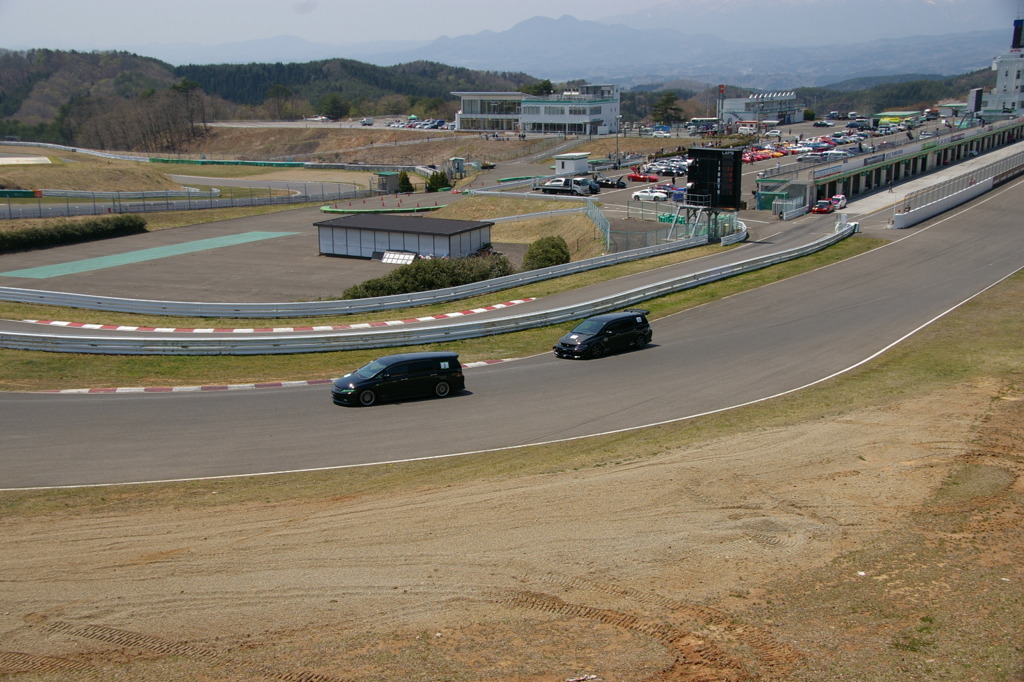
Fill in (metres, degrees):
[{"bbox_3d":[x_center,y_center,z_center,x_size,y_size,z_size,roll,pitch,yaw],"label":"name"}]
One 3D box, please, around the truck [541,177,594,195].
[{"bbox_3d":[6.472,-20.295,147.214,6.900,2.350,2.100,6,15,24],"label":"truck"}]

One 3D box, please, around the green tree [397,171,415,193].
[{"bbox_3d":[-14.928,-22.396,159.647,2.200,2.900,2.200,-1,14,0],"label":"green tree"}]

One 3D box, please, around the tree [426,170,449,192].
[{"bbox_3d":[-10.356,-22.495,159.647,3.100,2.900,2.700,-1,14,0],"label":"tree"}]

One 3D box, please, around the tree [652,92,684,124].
[{"bbox_3d":[42.745,-63.114,308.868,9.300,9.300,8.500,-1,14,0],"label":"tree"}]

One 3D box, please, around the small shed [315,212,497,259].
[{"bbox_3d":[-11.162,-10.601,118.220,16.821,3.062,8.455,7,16,28],"label":"small shed"}]

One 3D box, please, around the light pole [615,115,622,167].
[{"bbox_3d":[18.129,-34.347,193.953,1.300,8.600,0.500,-5,15,-16],"label":"light pole"}]

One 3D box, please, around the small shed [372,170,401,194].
[{"bbox_3d":[-17.600,-22.278,159.659,2.600,2.800,2.600,11,18,39],"label":"small shed"}]

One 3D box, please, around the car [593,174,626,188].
[{"bbox_3d":[13.486,-21.660,154.842,4.400,1.300,1.850,4,15,17],"label":"car"}]

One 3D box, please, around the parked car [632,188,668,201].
[{"bbox_3d":[16.920,-17.977,139.344,4.350,1.280,1.780,3,15,14],"label":"parked car"}]

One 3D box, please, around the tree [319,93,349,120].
[{"bbox_3d":[-61.262,-80.097,388.831,9.800,9.600,9.500,-1,14,0],"label":"tree"}]

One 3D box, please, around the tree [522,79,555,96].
[{"bbox_3d":[7.218,-68.172,323.417,10.500,13.000,10.000,-1,14,0],"label":"tree"}]

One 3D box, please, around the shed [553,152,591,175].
[{"bbox_3d":[9.531,-28.290,180.598,3.800,3.300,5.200,6,15,24],"label":"shed"}]

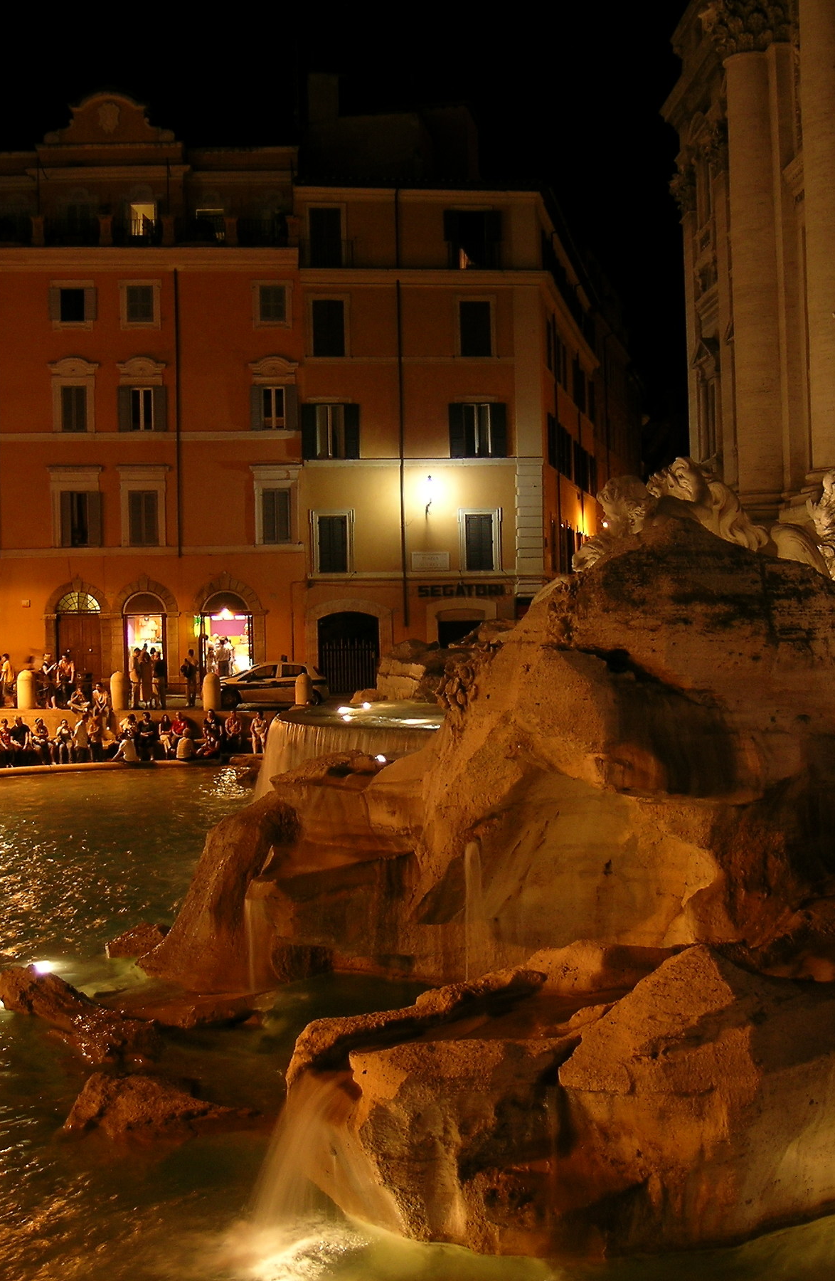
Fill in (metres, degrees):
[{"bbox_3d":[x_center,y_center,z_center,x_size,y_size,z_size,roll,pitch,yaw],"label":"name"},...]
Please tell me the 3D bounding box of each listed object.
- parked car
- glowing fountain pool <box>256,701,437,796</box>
[{"bbox_3d":[-4.740,1.420,43.600,4.050,1.430,1.720,-1,0,-9],"label":"parked car"},{"bbox_3d":[-0.800,2.400,27.800,5.200,1.950,8.500,-1,0,-1],"label":"glowing fountain pool"}]

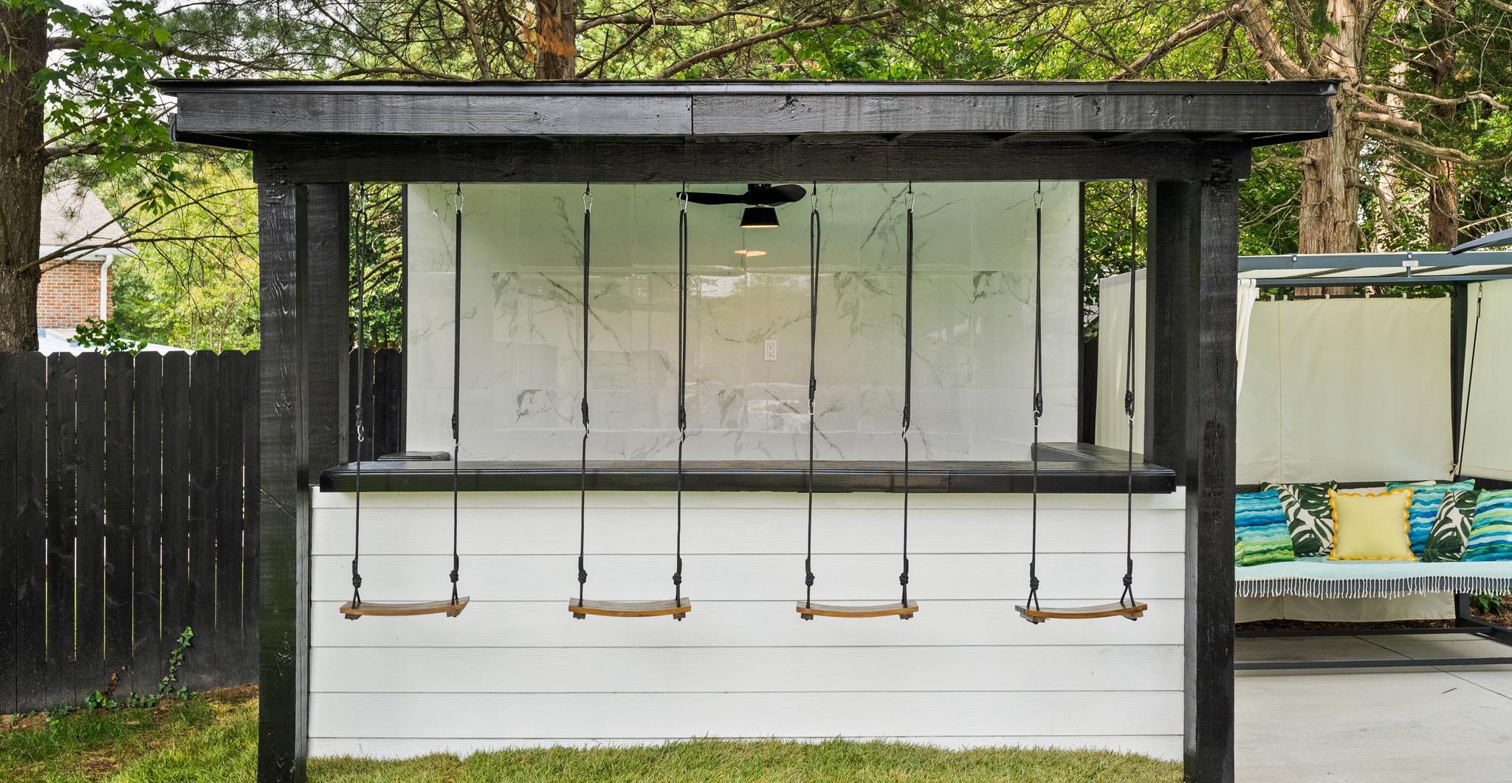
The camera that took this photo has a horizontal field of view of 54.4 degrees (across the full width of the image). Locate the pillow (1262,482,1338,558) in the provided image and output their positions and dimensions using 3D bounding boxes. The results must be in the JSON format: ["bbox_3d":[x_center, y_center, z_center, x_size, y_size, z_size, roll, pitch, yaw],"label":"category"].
[{"bbox_3d":[3.250,0.775,8.830,0.440,0.460,0.150,0,-12,0],"label":"pillow"}]

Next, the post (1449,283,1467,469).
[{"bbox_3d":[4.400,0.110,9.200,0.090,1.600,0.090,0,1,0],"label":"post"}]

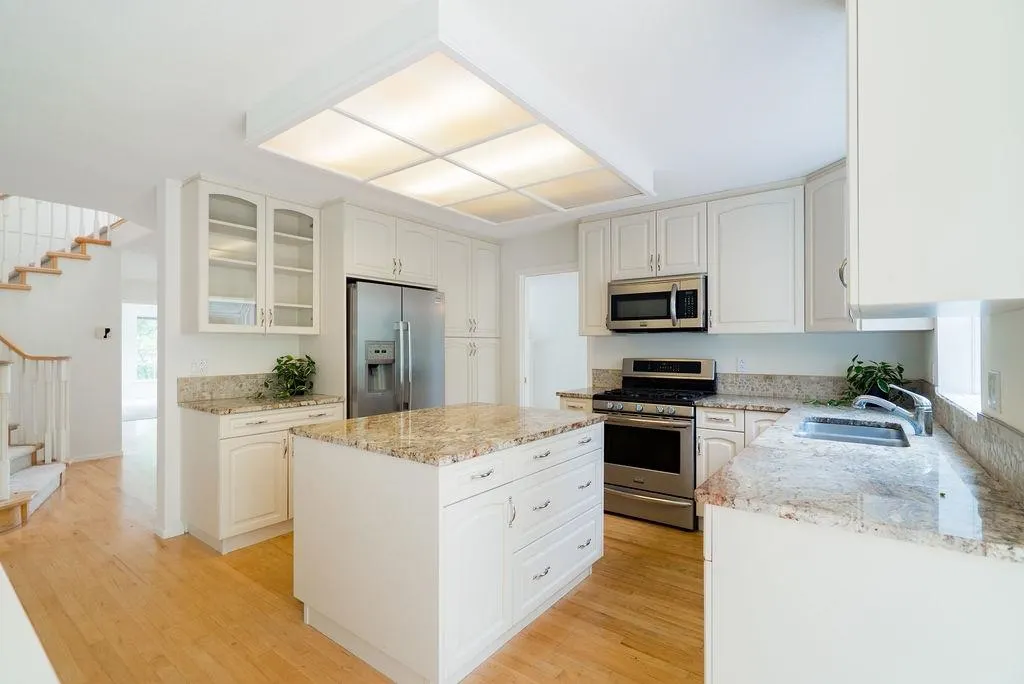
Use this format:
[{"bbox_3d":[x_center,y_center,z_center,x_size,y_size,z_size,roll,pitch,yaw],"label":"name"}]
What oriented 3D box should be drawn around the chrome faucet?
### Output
[{"bbox_3d":[1.672,0.291,2.004,0.270,0.208,0.060,-1,-1,37],"label":"chrome faucet"}]

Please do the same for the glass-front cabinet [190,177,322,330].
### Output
[{"bbox_3d":[-1.884,-0.557,3.348,0.340,1.010,0.822,-1,-1,37],"label":"glass-front cabinet"}]

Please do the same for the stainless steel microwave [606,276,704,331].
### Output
[{"bbox_3d":[1.233,-0.296,3.766,0.756,0.420,0.405,-1,-1,37],"label":"stainless steel microwave"}]

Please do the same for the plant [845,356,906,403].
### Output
[{"bbox_3d":[2.318,0.249,2.920,0.370,0.335,0.360,0,-1,37],"label":"plant"}]

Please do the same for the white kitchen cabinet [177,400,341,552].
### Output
[{"bbox_3d":[-1.784,0.891,3.280,0.636,0.880,0.829,0,-1,37],"label":"white kitchen cabinet"}]

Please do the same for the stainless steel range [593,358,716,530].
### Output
[{"bbox_3d":[1.143,0.732,3.607,0.763,1.170,0.720,-1,-1,37],"label":"stainless steel range"}]

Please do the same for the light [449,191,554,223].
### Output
[{"bbox_3d":[-0.060,-0.969,3.256,0.605,0.050,0.600,0,-1,37],"label":"light"}]

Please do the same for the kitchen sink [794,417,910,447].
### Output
[{"bbox_3d":[1.592,0.529,2.129,0.410,0.200,0.703,0,-1,37],"label":"kitchen sink"}]

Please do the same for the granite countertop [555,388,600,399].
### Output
[{"bbox_3d":[0.706,0.446,3.967,0.336,0.036,0.647,0,-1,37],"label":"granite countertop"}]

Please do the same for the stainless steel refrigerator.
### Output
[{"bbox_3d":[-1.140,0.440,3.922,0.740,1.758,0.903,-1,-1,37],"label":"stainless steel refrigerator"}]

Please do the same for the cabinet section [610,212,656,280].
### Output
[{"bbox_3d":[1.064,-0.761,3.778,0.390,0.514,0.330,0,0,36],"label":"cabinet section"}]

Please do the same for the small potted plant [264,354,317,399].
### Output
[{"bbox_3d":[-1.709,0.254,3.520,0.370,0.335,0.360,0,-1,37],"label":"small potted plant"}]

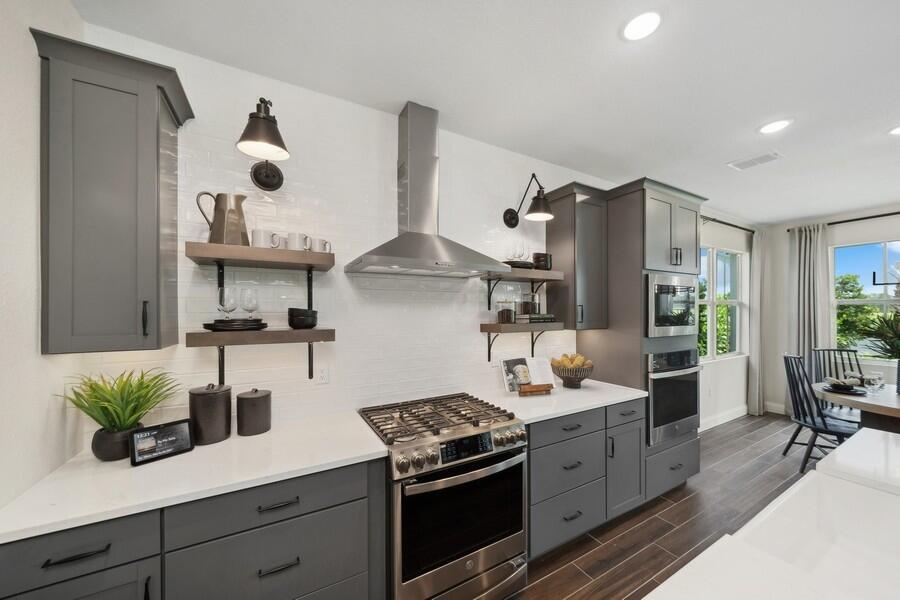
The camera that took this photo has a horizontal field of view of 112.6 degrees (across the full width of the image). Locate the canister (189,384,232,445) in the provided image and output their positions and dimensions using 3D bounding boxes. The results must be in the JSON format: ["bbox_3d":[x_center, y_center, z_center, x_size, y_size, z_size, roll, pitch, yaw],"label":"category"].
[{"bbox_3d":[-1.145,0.531,1.446,0.152,0.263,0.152,0,0,-27],"label":"canister"}]

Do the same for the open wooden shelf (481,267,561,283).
[{"bbox_3d":[0.555,-0.182,2.273,0.605,0.061,0.250,1,-1,-28],"label":"open wooden shelf"}]

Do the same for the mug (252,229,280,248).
[{"bbox_3d":[-0.904,-0.292,1.482,0.115,0.094,0.083,1,-1,-28],"label":"mug"}]

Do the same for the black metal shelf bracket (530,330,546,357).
[{"bbox_3d":[0.757,0.354,2.488,0.030,0.250,0.200,0,0,-27],"label":"black metal shelf bracket"}]

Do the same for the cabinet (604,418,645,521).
[{"bbox_3d":[1.119,1.205,2.418,0.452,0.622,0.626,1,-1,-28],"label":"cabinet"}]

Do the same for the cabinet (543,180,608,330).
[{"bbox_3d":[1.038,-0.314,2.476,0.385,1.070,0.345,1,-1,-28],"label":"cabinet"}]

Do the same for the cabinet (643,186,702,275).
[{"bbox_3d":[1.621,-0.501,2.613,0.810,0.600,0.620,1,-1,-28],"label":"cabinet"}]

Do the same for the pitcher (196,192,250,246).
[{"bbox_3d":[-1.066,-0.372,1.411,0.205,0.255,0.150,1,-1,-28],"label":"pitcher"}]

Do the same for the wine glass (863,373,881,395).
[{"bbox_3d":[4.002,0.787,2.848,0.085,0.160,0.085,1,-1,-28],"label":"wine glass"}]

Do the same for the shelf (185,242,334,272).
[{"bbox_3d":[-0.932,-0.210,1.548,0.605,0.062,0.255,1,-1,-28],"label":"shelf"}]

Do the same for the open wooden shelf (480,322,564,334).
[{"bbox_3d":[0.569,0.216,2.338,0.619,0.060,0.255,1,-1,-28],"label":"open wooden shelf"}]

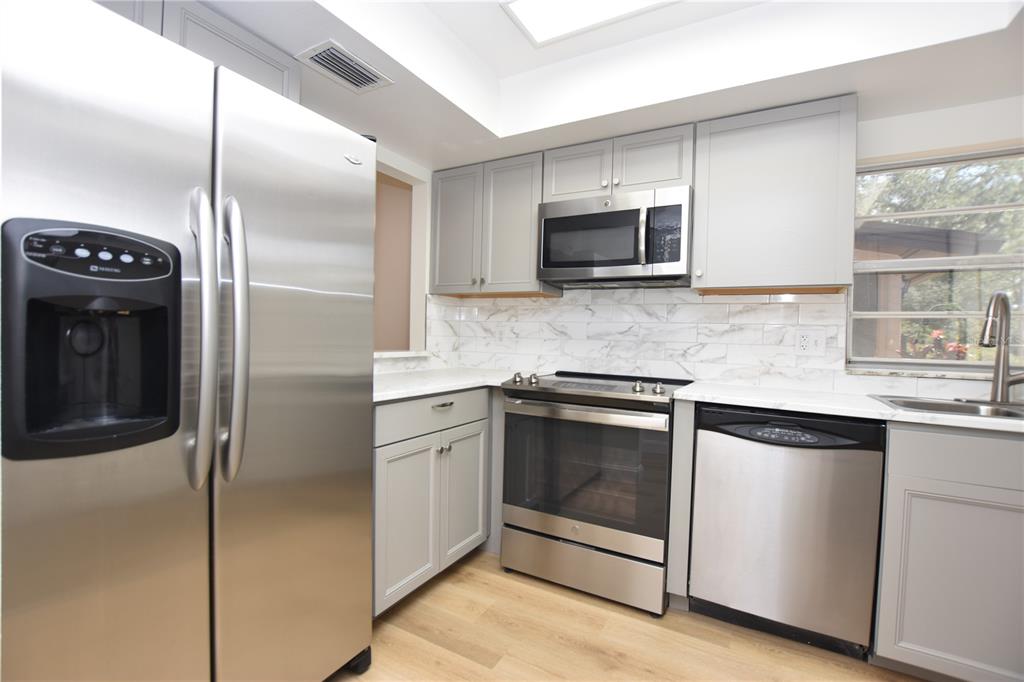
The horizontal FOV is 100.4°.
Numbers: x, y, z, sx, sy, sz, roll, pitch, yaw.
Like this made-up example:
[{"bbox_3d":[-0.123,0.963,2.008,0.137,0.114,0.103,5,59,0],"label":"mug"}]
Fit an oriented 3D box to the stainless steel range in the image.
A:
[{"bbox_3d":[0.448,0.671,2.163,0.754,0.927,0.693,2,1,29],"label":"stainless steel range"}]

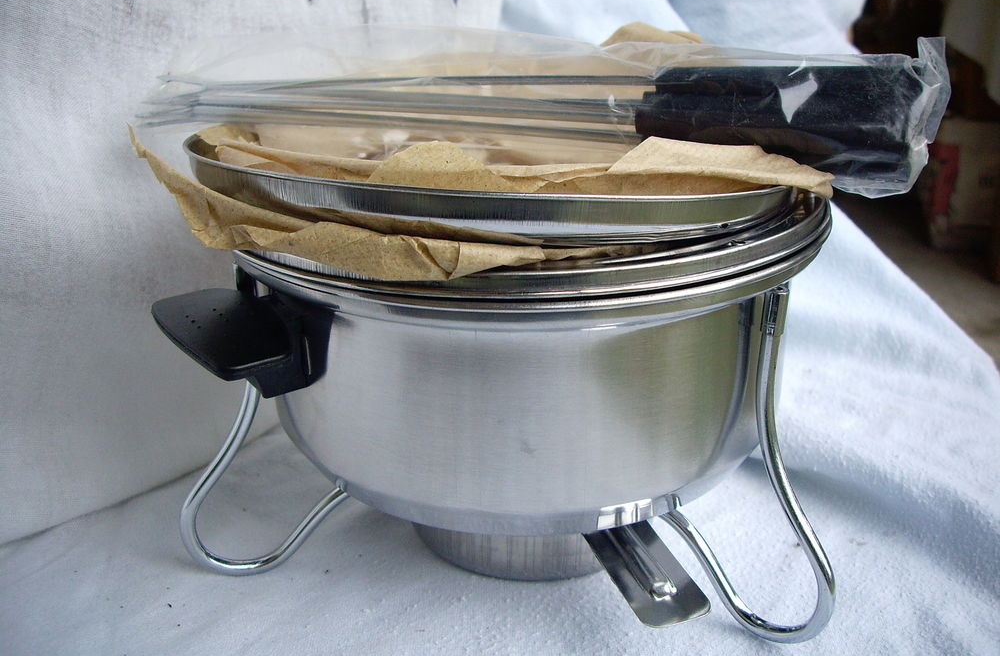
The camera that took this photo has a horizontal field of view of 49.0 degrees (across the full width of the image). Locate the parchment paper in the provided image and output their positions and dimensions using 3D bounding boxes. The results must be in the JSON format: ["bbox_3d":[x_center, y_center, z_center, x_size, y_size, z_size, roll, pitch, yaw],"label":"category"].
[{"bbox_3d":[-0.006,-0.059,0.351,0.208,0.042,0.157,2,24,-1],"label":"parchment paper"}]

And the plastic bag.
[{"bbox_3d":[0.017,-0.073,0.351,0.250,0.045,0.073,1,24,0],"label":"plastic bag"}]

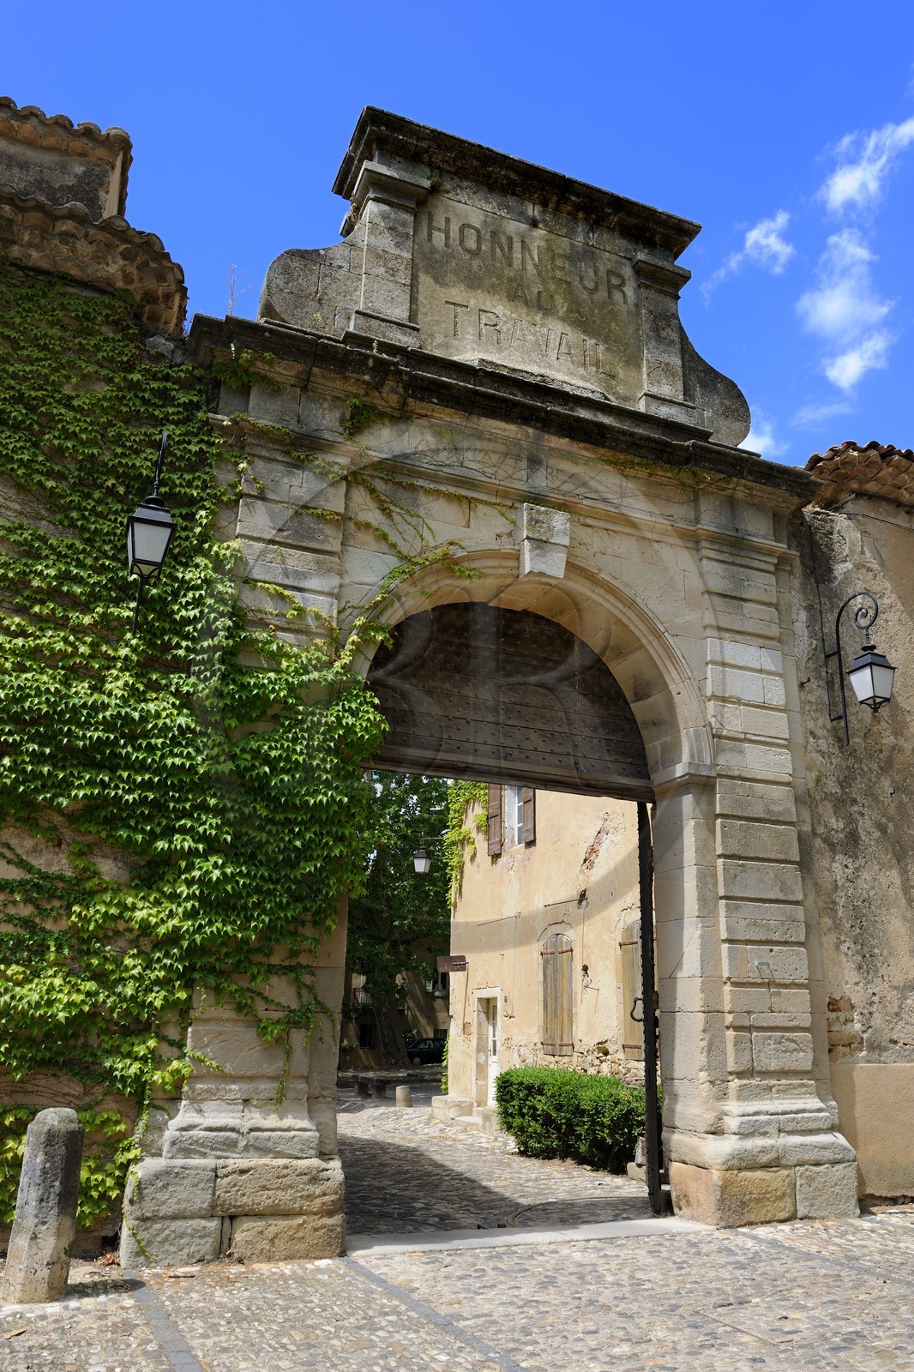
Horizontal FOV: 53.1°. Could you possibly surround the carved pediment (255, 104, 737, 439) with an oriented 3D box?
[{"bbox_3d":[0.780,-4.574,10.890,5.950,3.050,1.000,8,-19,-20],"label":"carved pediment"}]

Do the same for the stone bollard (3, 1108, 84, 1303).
[{"bbox_3d":[-2.679,3.366,6.000,0.377,1.067,0.377,8,-19,-20],"label":"stone bollard"}]

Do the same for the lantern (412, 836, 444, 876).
[{"bbox_3d":[-0.538,3.334,18.000,0.640,0.760,0.320,3,-18,-6],"label":"lantern"}]

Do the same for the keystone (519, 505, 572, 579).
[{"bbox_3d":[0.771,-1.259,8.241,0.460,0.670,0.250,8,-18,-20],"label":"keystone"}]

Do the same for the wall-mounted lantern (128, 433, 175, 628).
[{"bbox_3d":[-2.784,-1.476,8.314,0.400,1.800,0.720,8,-19,-20],"label":"wall-mounted lantern"}]

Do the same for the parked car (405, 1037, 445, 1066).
[{"bbox_3d":[-0.896,18.016,45.000,3.750,1.400,1.630,6,-18,-13],"label":"parked car"}]

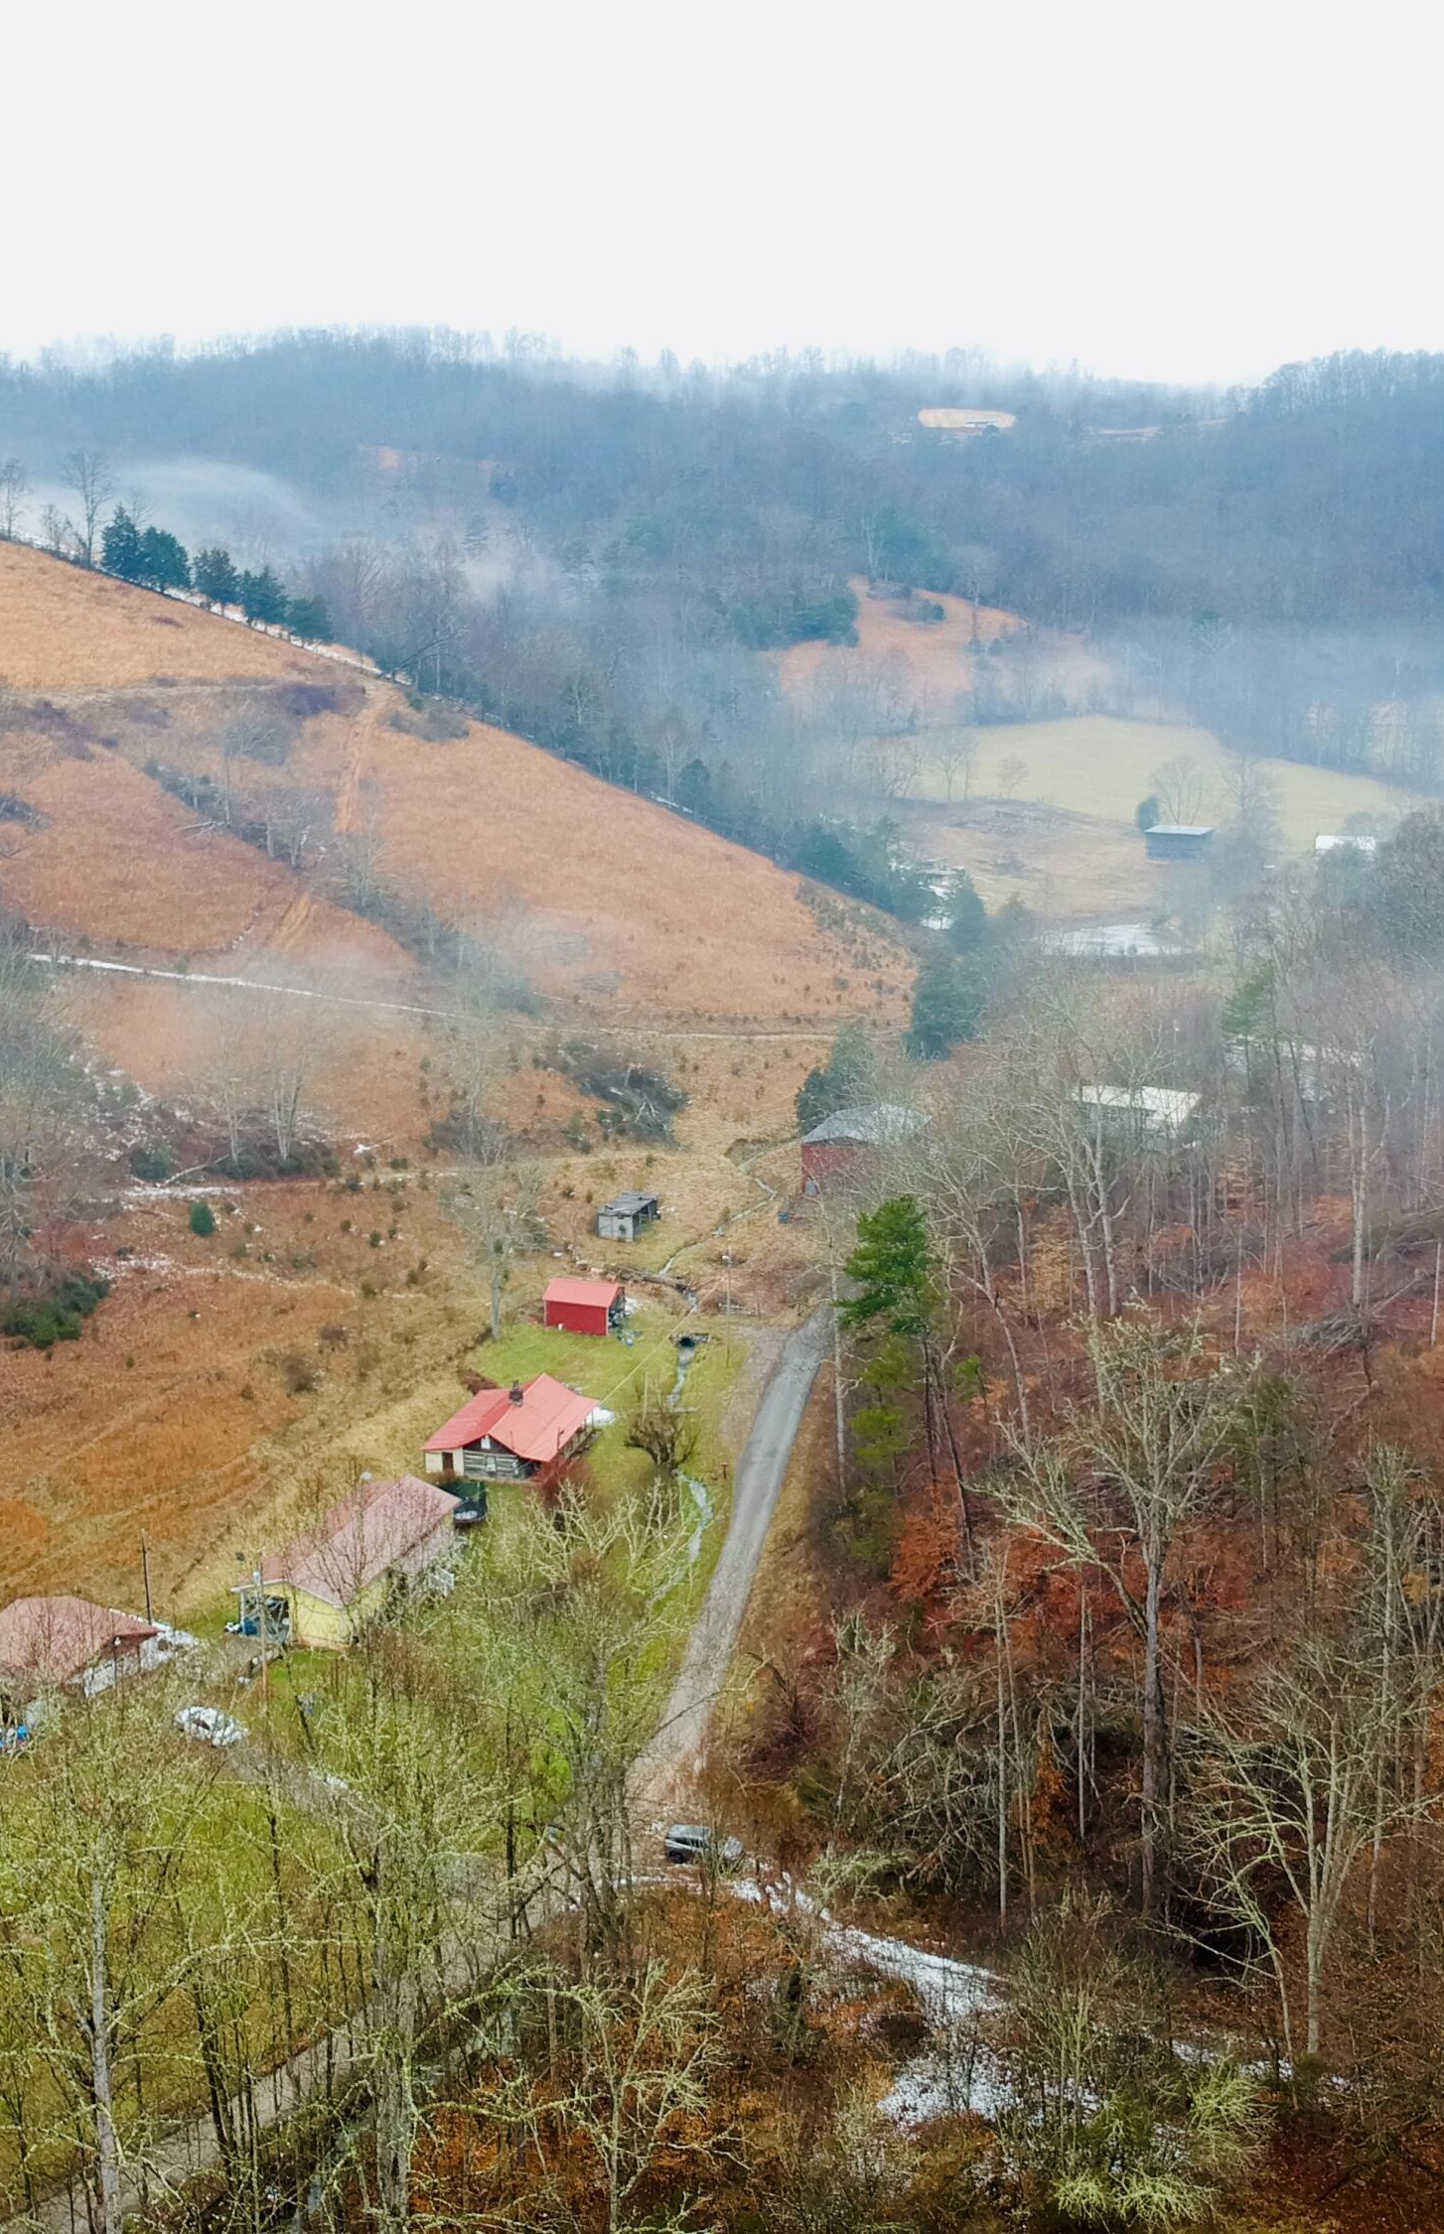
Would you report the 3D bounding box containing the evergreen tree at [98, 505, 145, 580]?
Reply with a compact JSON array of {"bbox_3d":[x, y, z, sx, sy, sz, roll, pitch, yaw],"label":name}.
[{"bbox_3d":[-105.850,-101.300,380.000,8.220,12.710,8.220,0,15,0],"label":"evergreen tree"}]

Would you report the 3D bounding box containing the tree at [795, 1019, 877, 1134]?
[{"bbox_3d":[13.780,-4.440,260.000,9.840,15.360,9.840,0,15,0],"label":"tree"}]

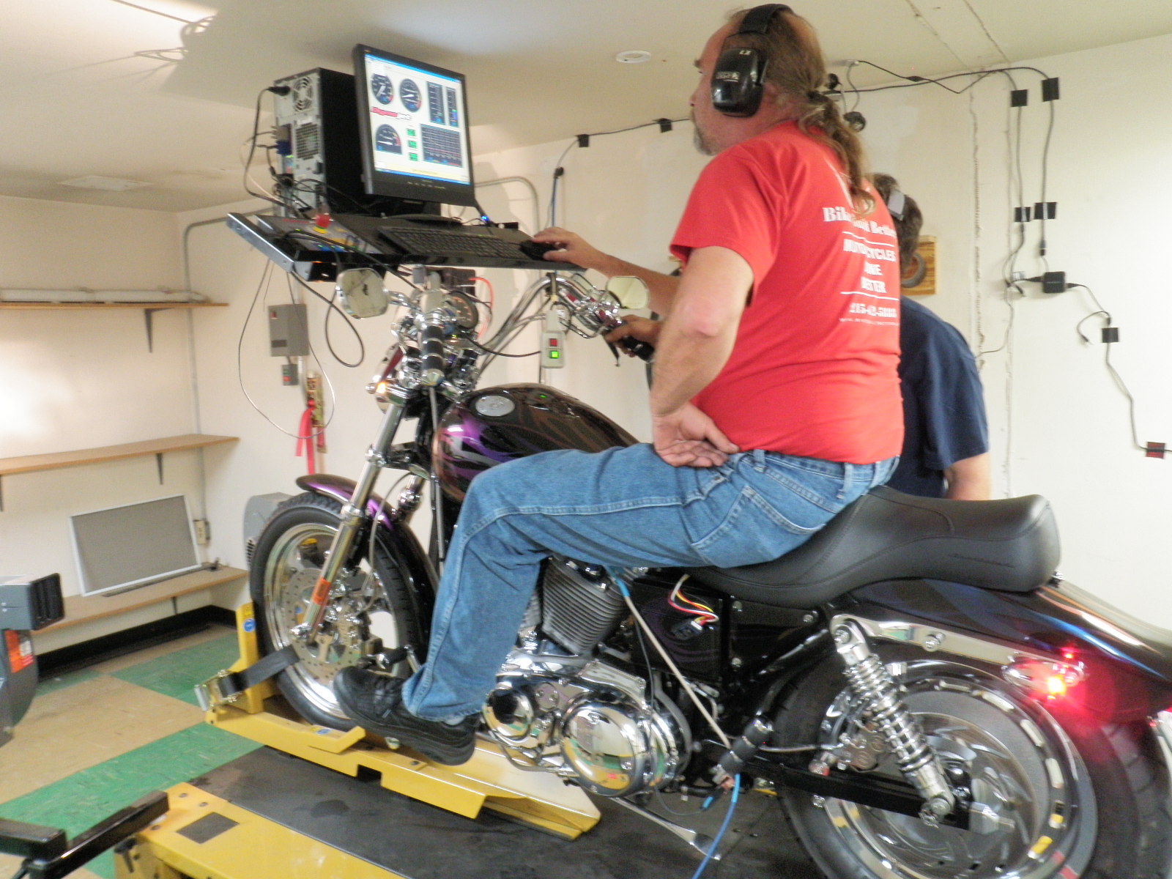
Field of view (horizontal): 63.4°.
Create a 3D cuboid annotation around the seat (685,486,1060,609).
[{"bbox_3d":[0.455,0.171,1.650,0.670,0.200,0.300,3,8,35],"label":"seat"}]

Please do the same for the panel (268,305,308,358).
[{"bbox_3d":[-1.426,-0.520,4.559,0.137,0.236,0.112,3,8,35],"label":"panel"}]

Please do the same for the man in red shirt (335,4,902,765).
[{"bbox_3d":[0.091,-0.076,1.873,1.050,1.340,0.780,3,8,35],"label":"man in red shirt"}]

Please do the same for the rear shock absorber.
[{"bbox_3d":[0.483,0.441,1.489,0.066,0.331,0.066,-35,-14,33],"label":"rear shock absorber"}]

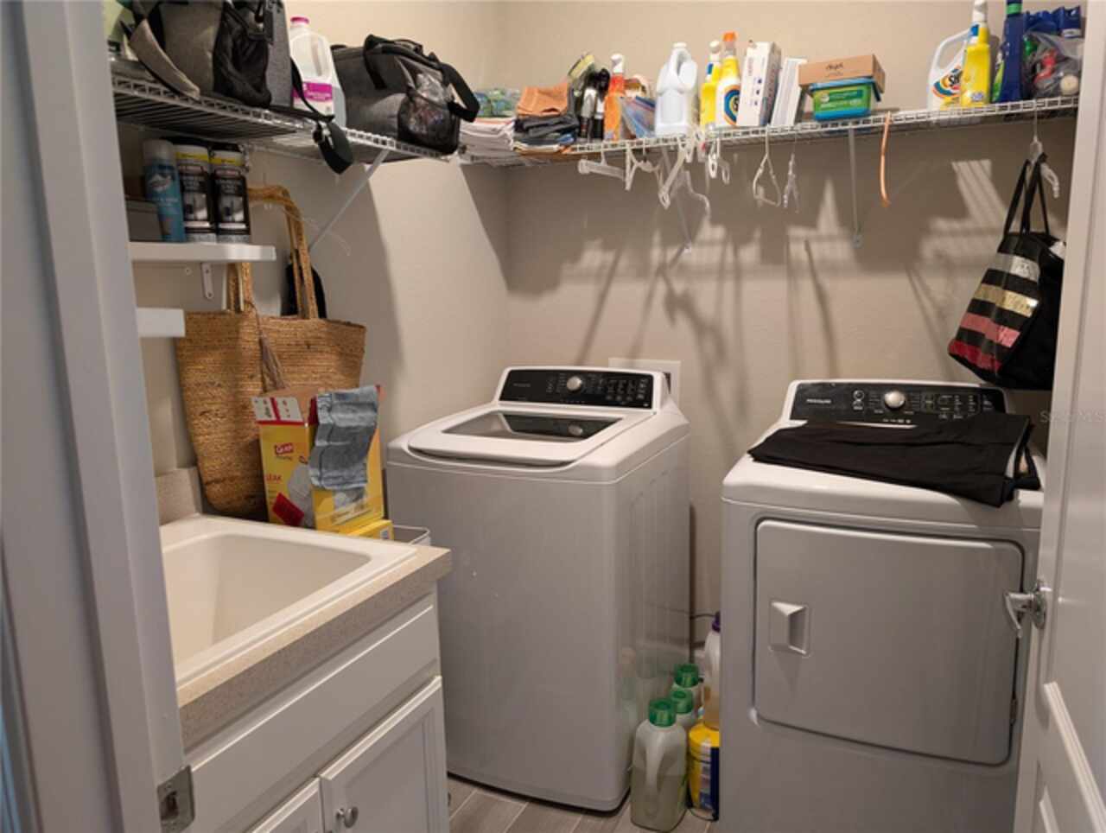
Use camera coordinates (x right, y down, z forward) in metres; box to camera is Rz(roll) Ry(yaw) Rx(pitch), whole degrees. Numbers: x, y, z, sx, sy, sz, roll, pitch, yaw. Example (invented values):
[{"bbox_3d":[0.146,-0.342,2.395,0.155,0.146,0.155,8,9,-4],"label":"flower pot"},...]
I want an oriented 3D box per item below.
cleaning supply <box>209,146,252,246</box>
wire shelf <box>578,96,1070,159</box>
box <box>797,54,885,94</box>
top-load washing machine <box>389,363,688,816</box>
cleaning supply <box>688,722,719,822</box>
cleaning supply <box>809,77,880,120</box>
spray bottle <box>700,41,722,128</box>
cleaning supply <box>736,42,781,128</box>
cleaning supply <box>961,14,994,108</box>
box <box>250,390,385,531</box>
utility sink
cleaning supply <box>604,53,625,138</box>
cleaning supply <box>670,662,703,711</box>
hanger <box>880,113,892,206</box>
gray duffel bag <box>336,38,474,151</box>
[{"bbox_3d":[-0.659,-0.453,1.571,0.068,0.199,0.068,-5,10,-21],"label":"cleaning supply"},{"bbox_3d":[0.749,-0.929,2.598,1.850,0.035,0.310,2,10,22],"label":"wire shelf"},{"bbox_3d":[0.928,-1.077,2.459,0.213,0.061,0.230,4,11,30],"label":"box"},{"bbox_3d":[0.001,0.446,2.372,0.683,1.114,0.686,3,11,24],"label":"top-load washing machine"},{"bbox_3d":[0.421,0.947,2.064,0.106,0.213,0.106,-1,10,6],"label":"cleaning supply"},{"bbox_3d":[0.802,-0.845,2.110,0.159,0.086,0.219,3,11,24],"label":"cleaning supply"},{"bbox_3d":[0.532,-1.087,2.553,0.075,0.300,0.095,4,11,31],"label":"spray bottle"},{"bbox_3d":[0.669,-1.061,2.489,0.075,0.245,0.125,11,13,28],"label":"cleaning supply"},{"bbox_3d":[1.236,-1.048,2.250,0.078,0.295,0.095,6,12,38],"label":"cleaning supply"},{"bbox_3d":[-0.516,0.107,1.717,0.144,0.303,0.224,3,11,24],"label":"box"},{"bbox_3d":[-0.632,0.422,1.261,0.567,0.298,0.632,3,11,24],"label":"utility sink"},{"bbox_3d":[0.192,-0.955,2.327,0.068,0.258,0.092,1,10,15],"label":"cleaning supply"},{"bbox_3d":[0.391,0.862,2.221,0.130,0.295,0.120,3,10,24],"label":"cleaning supply"},{"bbox_3d":[1.009,-0.787,2.342,0.015,0.250,0.420,3,10,24],"label":"hanger"},{"bbox_3d":[-0.433,-0.853,2.110,0.340,0.265,0.270,3,10,24],"label":"gray duffel bag"}]

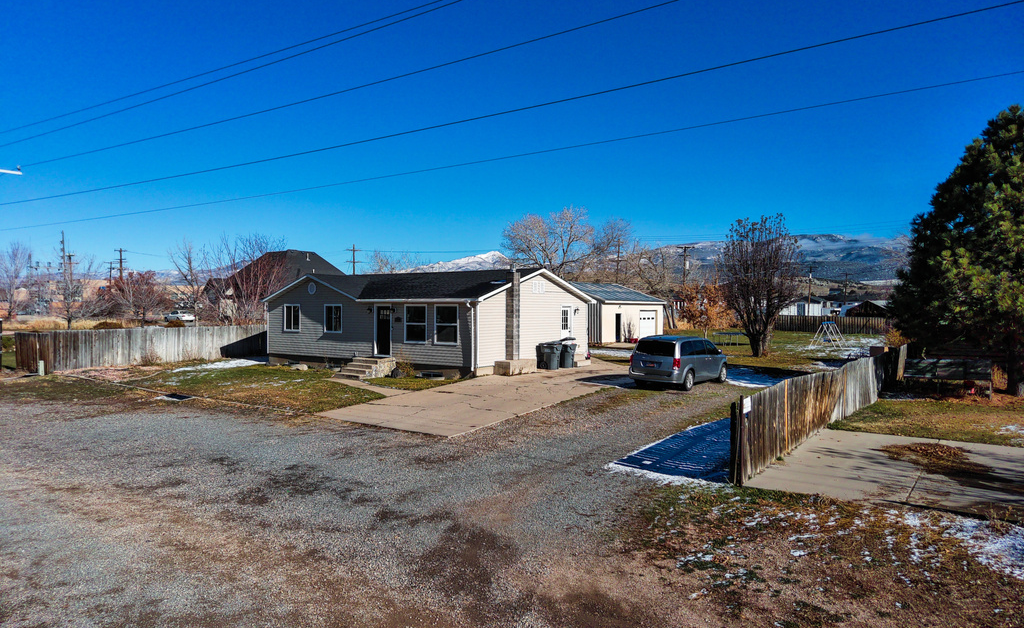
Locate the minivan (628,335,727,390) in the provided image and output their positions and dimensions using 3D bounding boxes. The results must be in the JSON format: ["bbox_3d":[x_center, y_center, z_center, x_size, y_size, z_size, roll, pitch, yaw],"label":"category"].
[{"bbox_3d":[6.117,1.643,24.484,2.030,1.750,5.150,1,0,36],"label":"minivan"}]

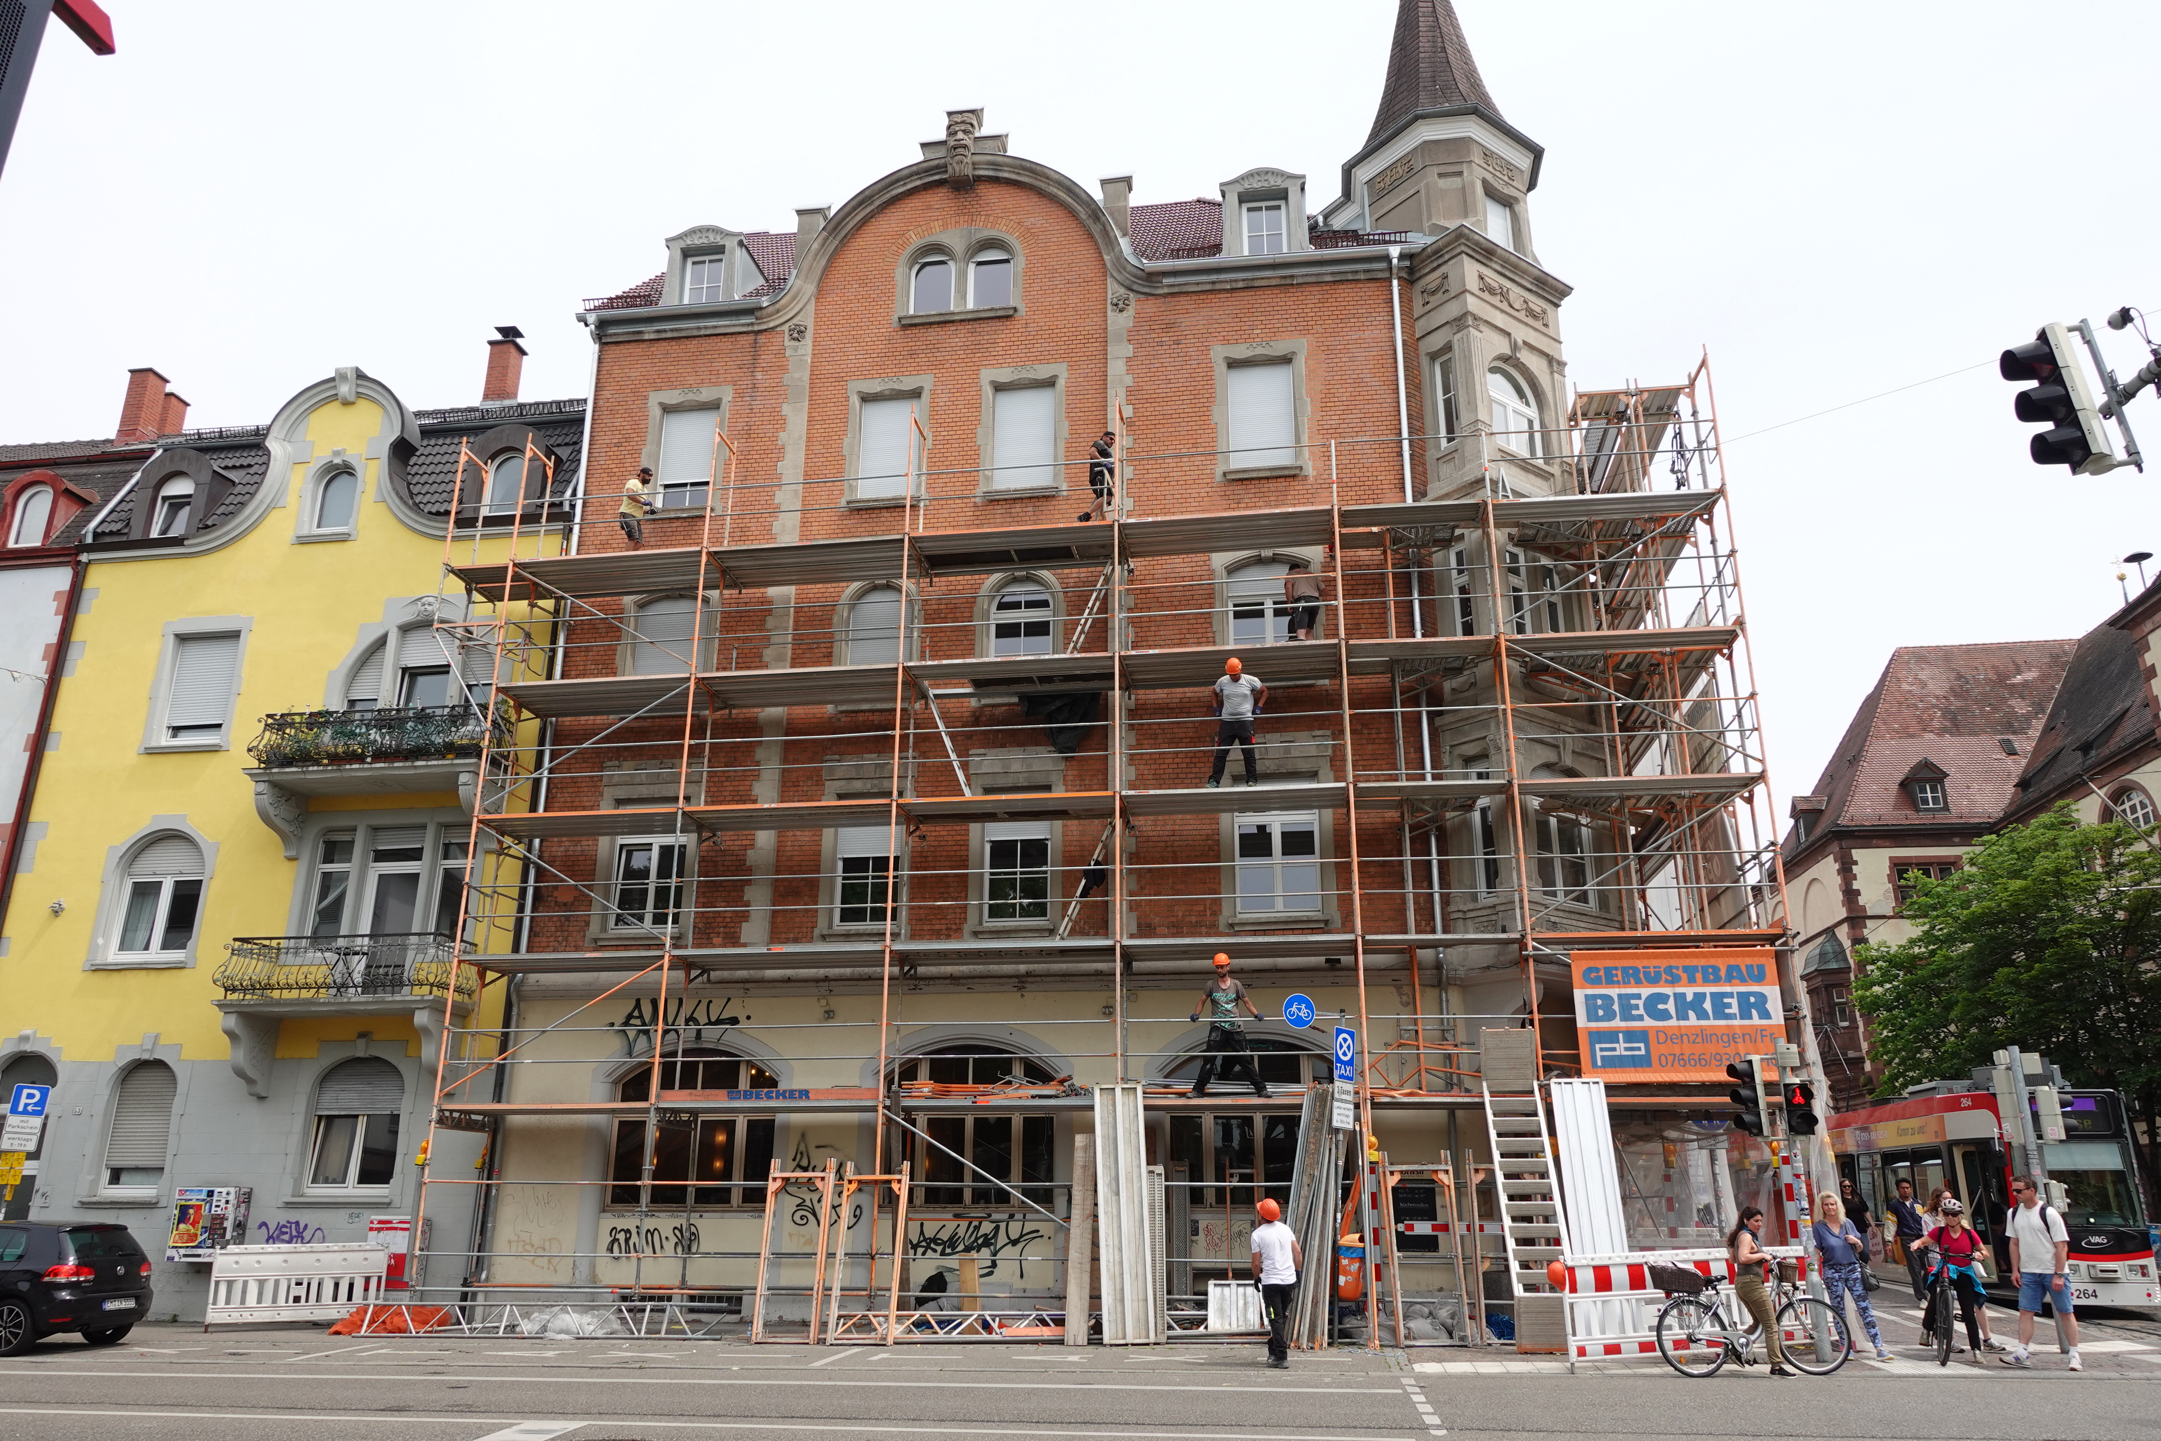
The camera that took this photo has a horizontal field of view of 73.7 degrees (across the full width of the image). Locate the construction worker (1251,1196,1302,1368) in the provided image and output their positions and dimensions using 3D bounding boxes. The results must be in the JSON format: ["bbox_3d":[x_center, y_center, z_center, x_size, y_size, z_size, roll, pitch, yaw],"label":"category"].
[{"bbox_3d":[2.145,6.157,15.841,0.570,1.760,0.450,1,-18,-3],"label":"construction worker"}]

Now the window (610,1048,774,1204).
[{"bbox_3d":[-5.445,5.736,20.331,2.420,2.180,0.220,-2,-18,8],"label":"window"}]

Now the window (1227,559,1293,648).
[{"bbox_3d":[2.780,-1.534,21.444,1.170,1.800,0.120,-2,-18,8],"label":"window"}]

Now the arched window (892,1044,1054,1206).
[{"bbox_3d":[-1.526,5.574,19.780,2.400,2.180,0.220,-2,-18,8],"label":"arched window"}]

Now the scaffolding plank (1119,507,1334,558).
[{"bbox_3d":[2.121,-2.721,20.856,3.050,0.080,1.080,-2,-18,8],"label":"scaffolding plank"}]

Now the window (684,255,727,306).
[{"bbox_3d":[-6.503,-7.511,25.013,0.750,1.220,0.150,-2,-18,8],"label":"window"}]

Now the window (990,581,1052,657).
[{"bbox_3d":[-0.881,-1.289,21.802,0.960,1.780,0.180,-2,-19,8],"label":"window"}]

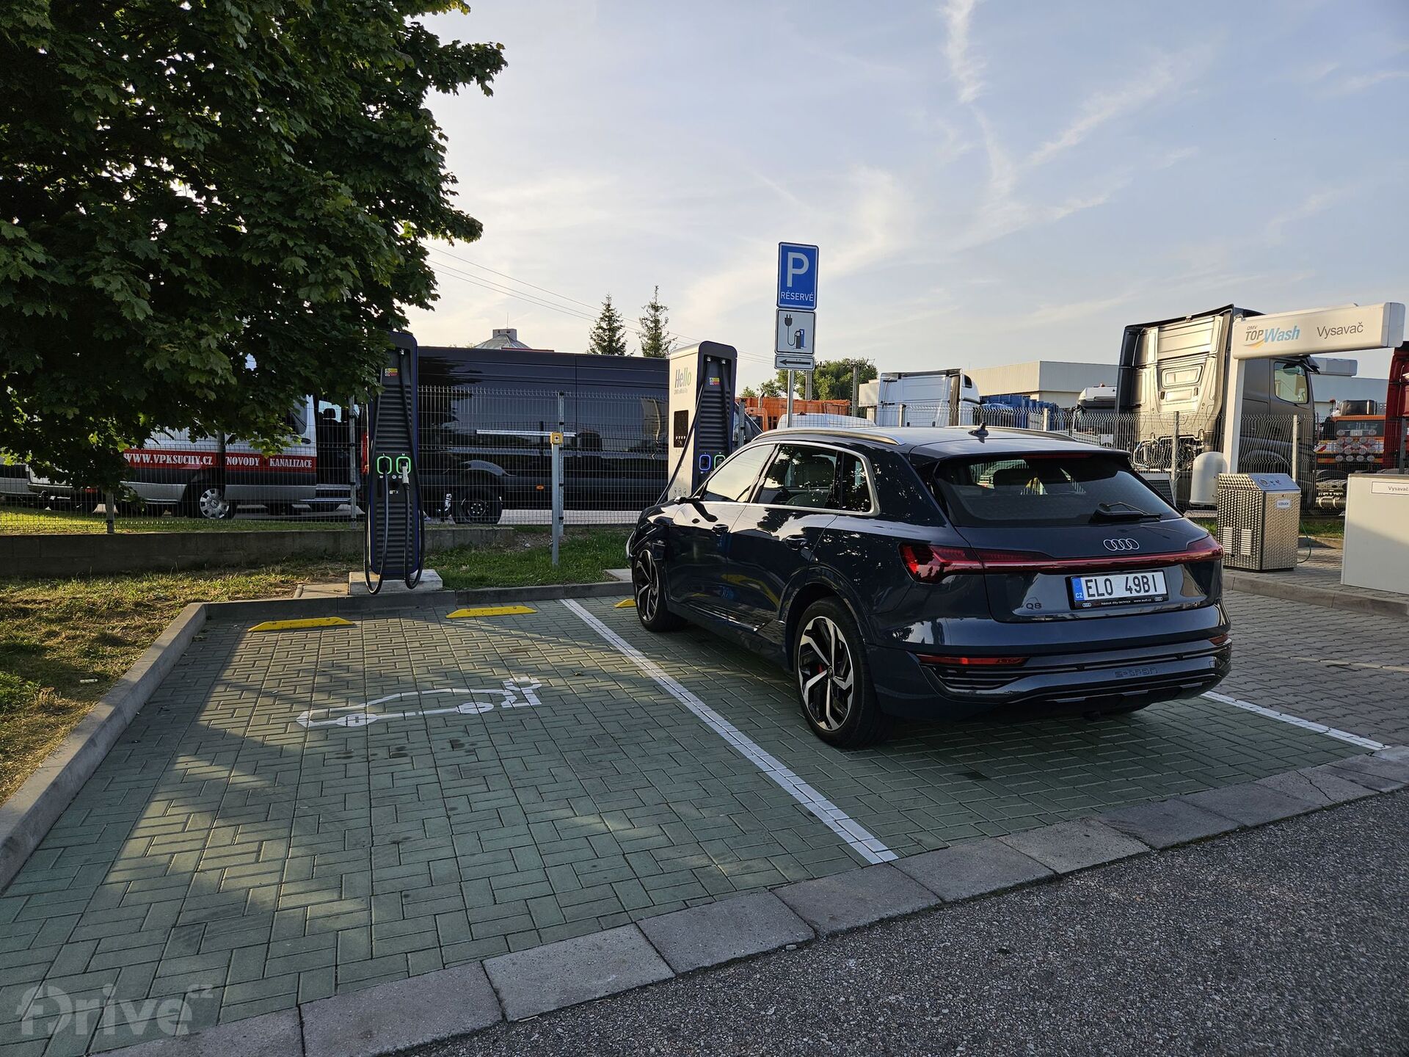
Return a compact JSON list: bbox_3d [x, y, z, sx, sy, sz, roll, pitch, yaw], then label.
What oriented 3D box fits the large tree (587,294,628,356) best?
[{"bbox_3d":[-7.300,-11.400,71.000,4.800,13.000,4.800,1,5,0],"label":"large tree"}]

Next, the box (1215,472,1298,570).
[{"bbox_3d":[6.385,-0.104,10.721,0.600,1.090,0.570,-1,6,-21],"label":"box"}]

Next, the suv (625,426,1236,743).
[{"bbox_3d":[0.982,0.137,6.311,1.960,1.633,4.915,-2,6,-21],"label":"suv"}]

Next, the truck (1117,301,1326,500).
[{"bbox_3d":[8.630,-2.241,17.879,5.700,3.800,2.500,-1,6,-21],"label":"truck"}]

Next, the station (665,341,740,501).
[{"bbox_3d":[-0.039,-0.753,9.762,0.470,2.220,0.890,-1,6,-21],"label":"station"}]

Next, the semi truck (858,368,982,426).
[{"bbox_3d":[6.253,-2.889,28.282,2.500,3.800,6.000,4,6,30],"label":"semi truck"}]

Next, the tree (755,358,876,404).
[{"bbox_3d":[9.500,-10.000,80.000,10.300,9.000,9.000,1,5,0],"label":"tree"}]

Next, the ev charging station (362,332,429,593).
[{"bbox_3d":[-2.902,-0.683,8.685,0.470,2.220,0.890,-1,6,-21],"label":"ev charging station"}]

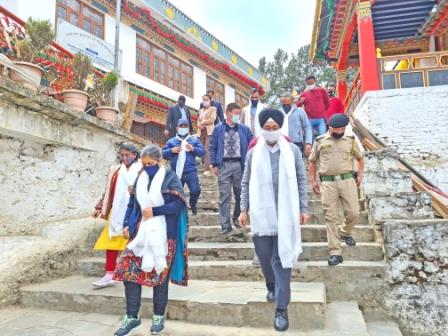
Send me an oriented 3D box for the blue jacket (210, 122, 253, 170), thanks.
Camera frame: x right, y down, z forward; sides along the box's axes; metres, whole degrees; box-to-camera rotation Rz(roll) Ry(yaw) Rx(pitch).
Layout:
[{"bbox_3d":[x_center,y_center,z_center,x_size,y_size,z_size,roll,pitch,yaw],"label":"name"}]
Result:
[{"bbox_3d":[0.118,-0.276,4.420,0.590,0.640,0.320,-1,-7,2],"label":"blue jacket"}]

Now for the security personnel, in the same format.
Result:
[{"bbox_3d":[1.304,0.238,3.900,0.620,1.710,0.550,-2,-7,12],"label":"security personnel"}]

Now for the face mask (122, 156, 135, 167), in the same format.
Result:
[{"bbox_3d":[-0.908,-0.062,3.200,0.125,0.100,0.085,-5,4,30],"label":"face mask"}]

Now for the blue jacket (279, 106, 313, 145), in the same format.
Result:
[{"bbox_3d":[1.003,-0.617,5.000,0.620,0.620,0.320,-2,-7,8],"label":"blue jacket"}]

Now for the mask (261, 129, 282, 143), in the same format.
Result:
[{"bbox_3d":[0.381,-0.261,2.700,0.170,0.115,0.110,-2,3,6],"label":"mask"}]

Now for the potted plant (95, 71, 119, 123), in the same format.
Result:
[{"bbox_3d":[-1.659,-0.995,4.750,0.340,0.740,0.340,-1,-7,0],"label":"potted plant"}]

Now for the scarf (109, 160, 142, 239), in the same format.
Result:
[{"bbox_3d":[-0.947,0.295,3.250,0.350,0.740,0.280,-3,-7,15],"label":"scarf"}]

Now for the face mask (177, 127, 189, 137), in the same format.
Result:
[{"bbox_3d":[-0.586,-0.515,4.750,0.165,0.135,0.100,-1,1,5],"label":"face mask"}]

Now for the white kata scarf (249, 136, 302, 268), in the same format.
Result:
[{"bbox_3d":[0.416,0.263,2.720,0.430,1.050,0.300,-2,-7,8],"label":"white kata scarf"}]

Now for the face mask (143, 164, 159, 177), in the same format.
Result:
[{"bbox_3d":[-0.592,0.020,2.710,0.140,0.110,0.095,-1,13,5],"label":"face mask"}]

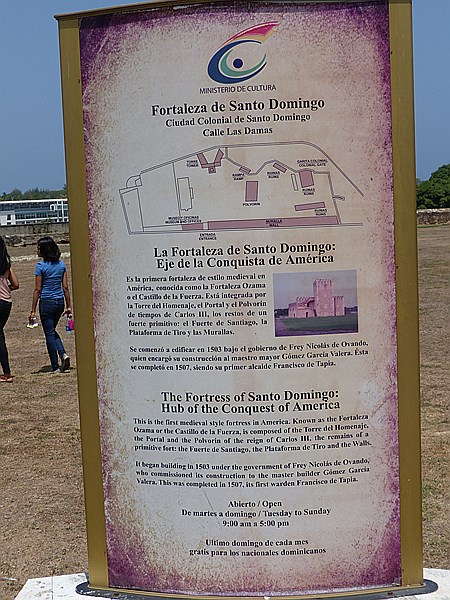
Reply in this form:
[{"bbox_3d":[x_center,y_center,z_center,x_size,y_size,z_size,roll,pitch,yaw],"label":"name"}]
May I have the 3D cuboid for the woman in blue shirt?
[{"bbox_3d":[-2.084,0.060,12.250,0.500,1.620,0.420,-4,5,-20],"label":"woman in blue shirt"}]

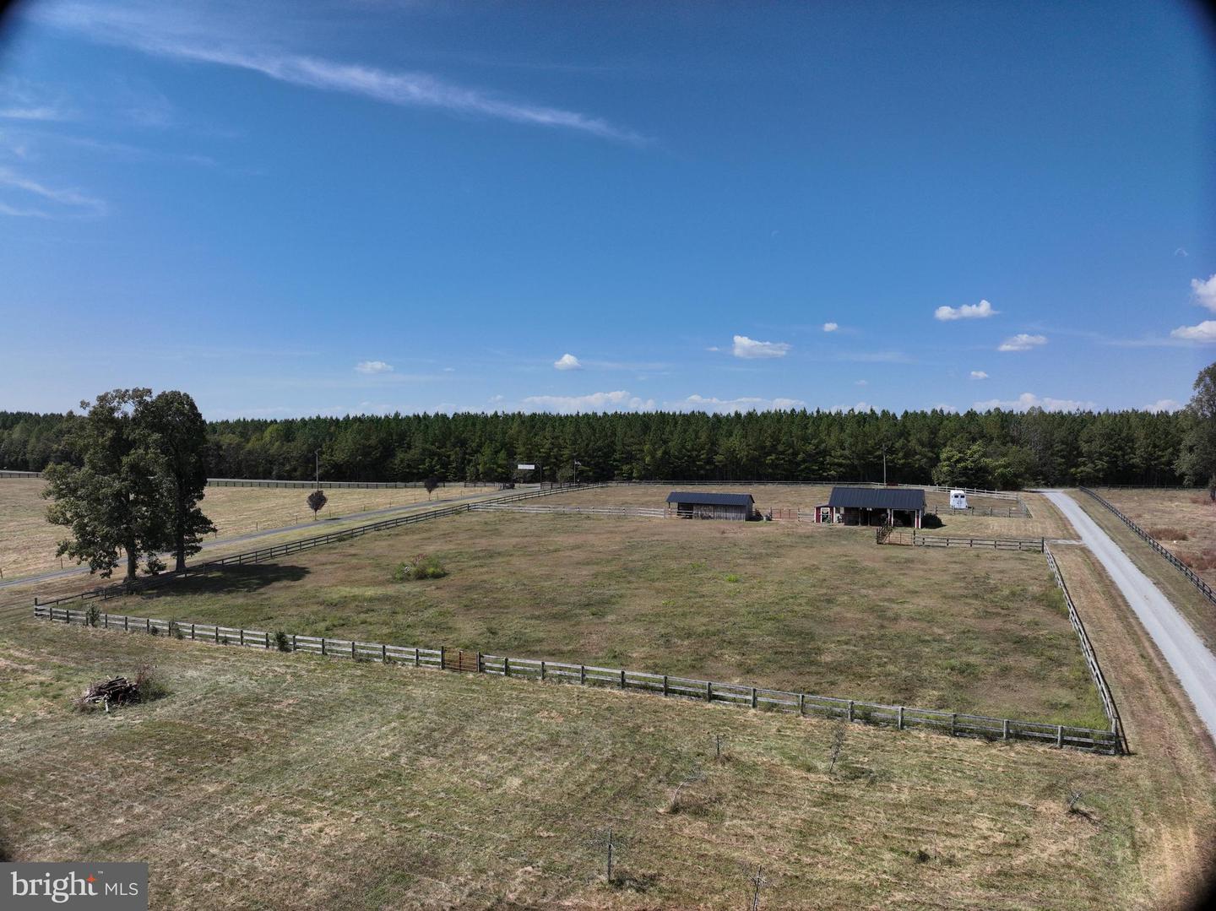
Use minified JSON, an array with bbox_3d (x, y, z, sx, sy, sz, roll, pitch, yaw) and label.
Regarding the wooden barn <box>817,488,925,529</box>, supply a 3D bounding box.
[{"bbox_3d":[35.400,6.930,113.400,13.400,4.900,7.800,1,2,26],"label":"wooden barn"}]

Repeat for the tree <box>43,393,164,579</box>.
[{"bbox_3d":[-50.400,3.050,84.500,11.300,19.500,11.000,-1,2,-31],"label":"tree"}]

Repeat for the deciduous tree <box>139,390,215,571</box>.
[{"bbox_3d":[-45.200,2.600,88.500,8.200,19.000,8.400,-1,2,-27],"label":"deciduous tree"}]

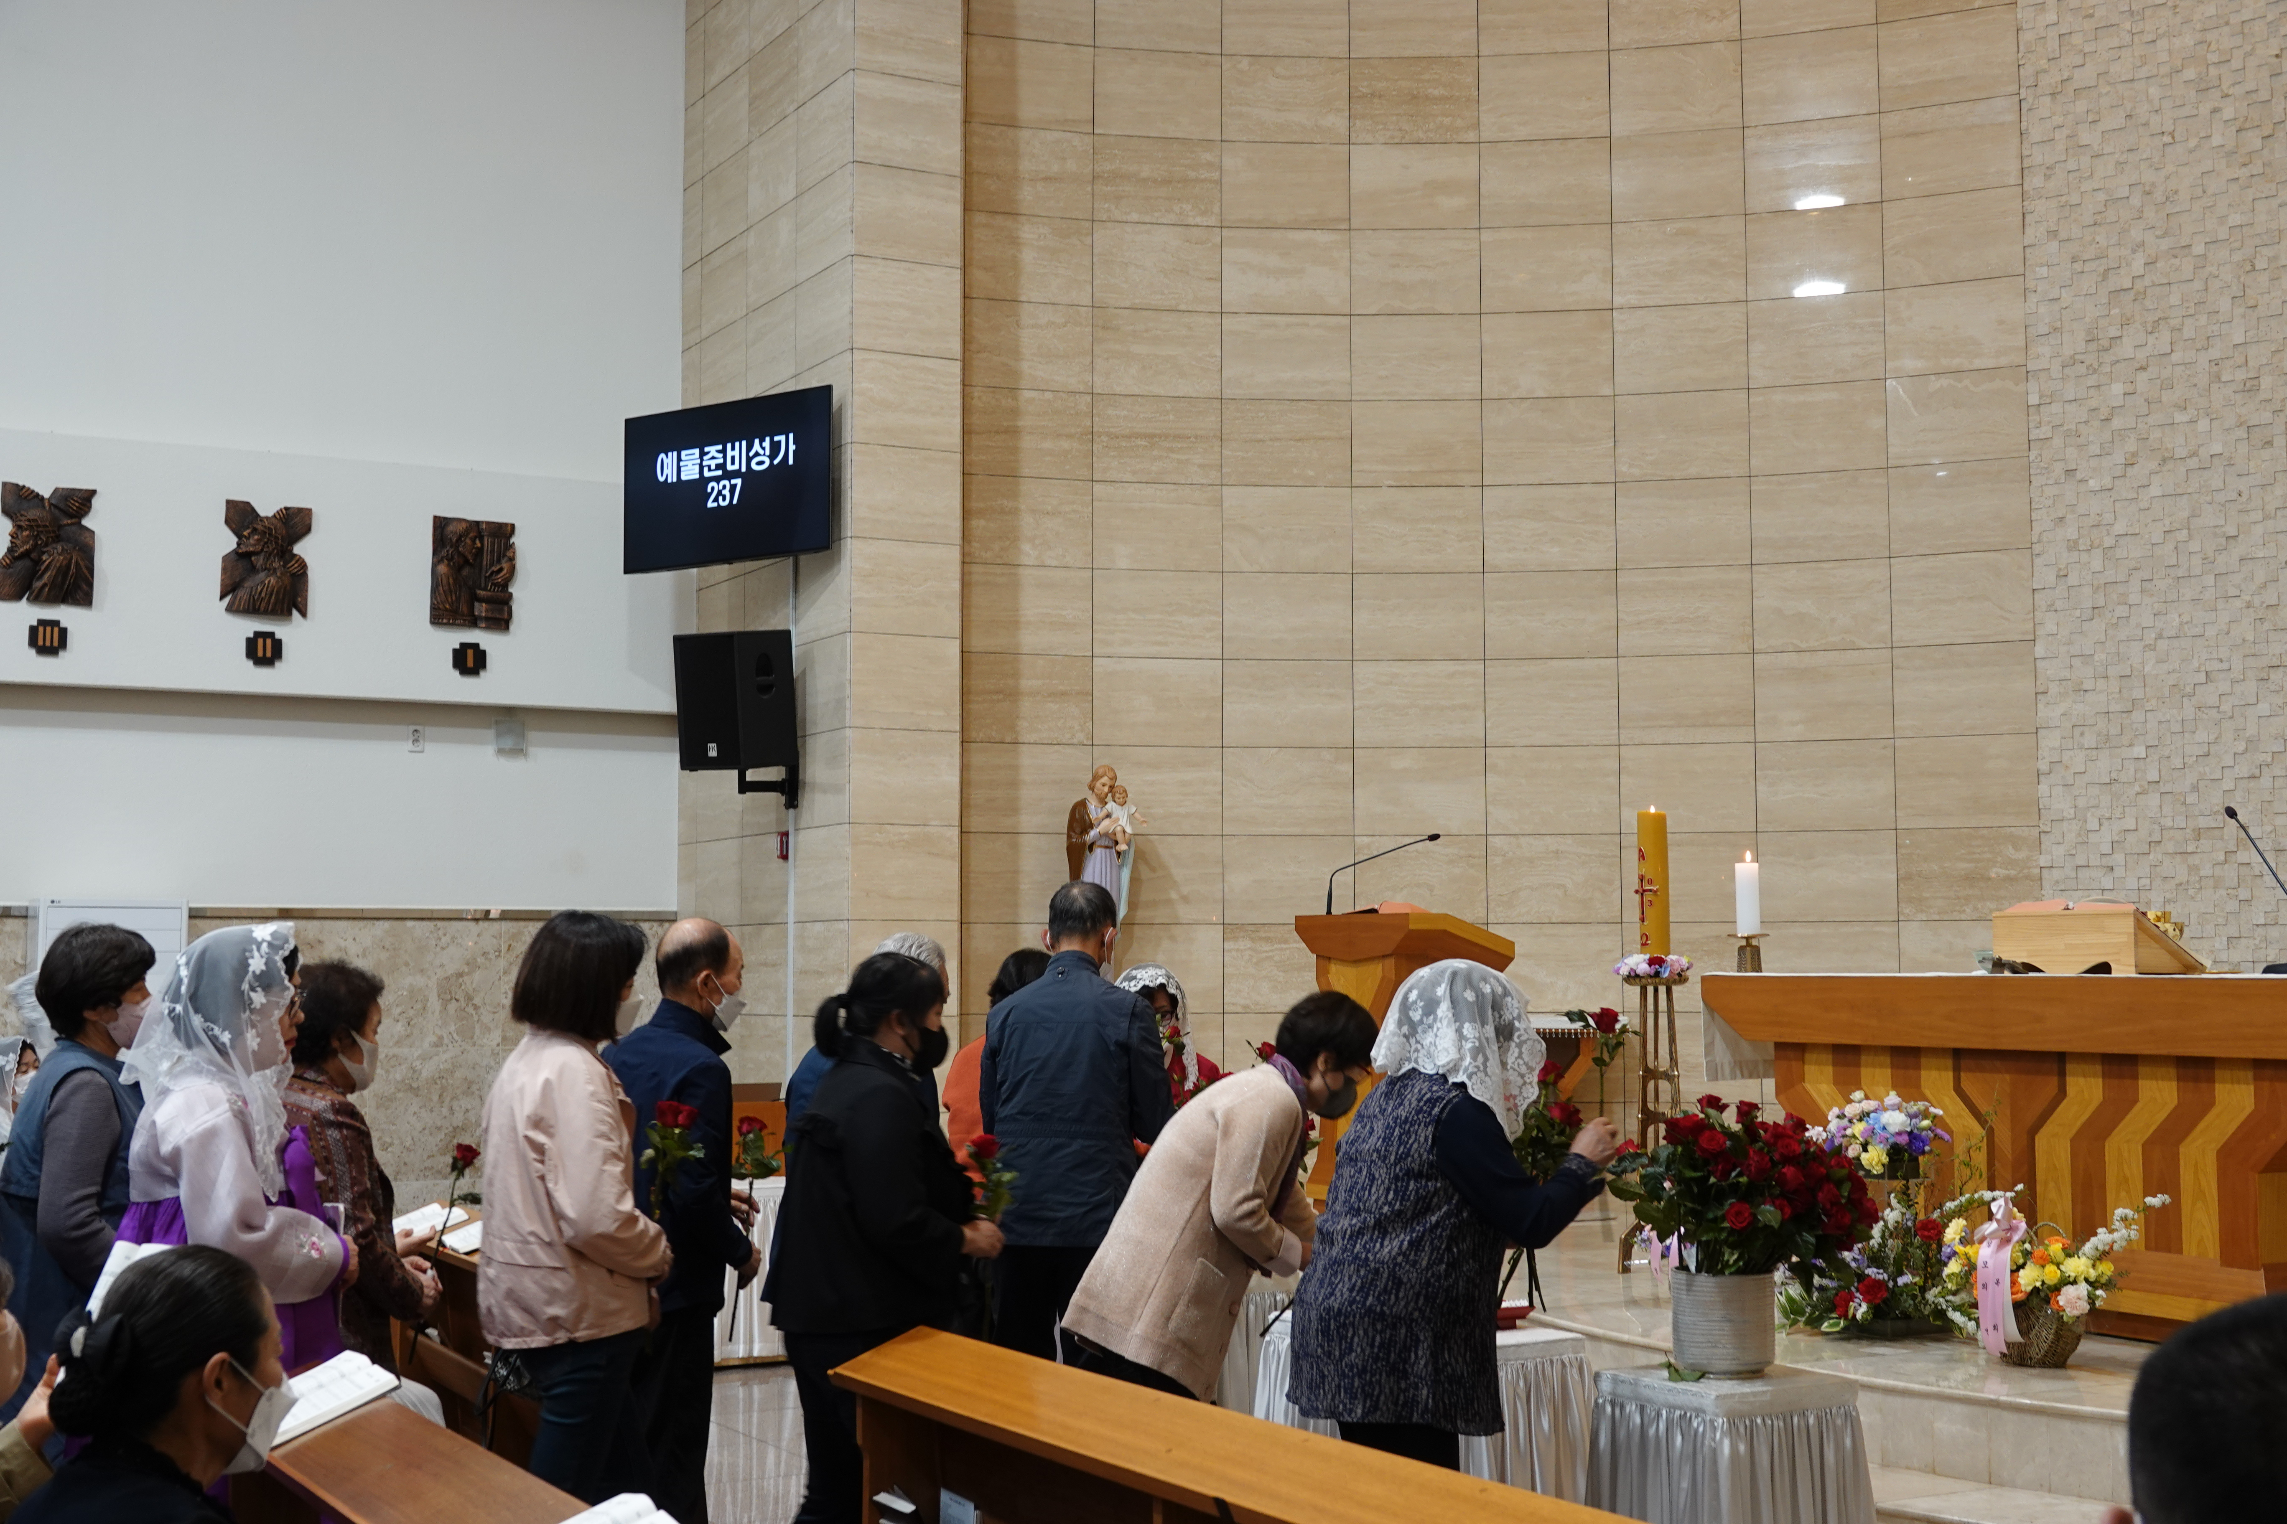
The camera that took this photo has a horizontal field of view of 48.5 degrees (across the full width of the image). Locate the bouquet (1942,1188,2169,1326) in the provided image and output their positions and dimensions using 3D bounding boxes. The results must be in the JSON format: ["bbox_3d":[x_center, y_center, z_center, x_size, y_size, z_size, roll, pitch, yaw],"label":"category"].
[{"bbox_3d":[2.322,1.262,6.480,0.530,0.310,0.380,-2,-5,27],"label":"bouquet"}]

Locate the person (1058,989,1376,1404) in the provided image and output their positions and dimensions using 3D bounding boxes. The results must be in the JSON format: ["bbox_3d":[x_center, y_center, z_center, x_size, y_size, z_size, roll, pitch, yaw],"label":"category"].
[{"bbox_3d":[0.150,1.174,5.274,0.680,1.390,0.480,1,-5,-13],"label":"person"}]

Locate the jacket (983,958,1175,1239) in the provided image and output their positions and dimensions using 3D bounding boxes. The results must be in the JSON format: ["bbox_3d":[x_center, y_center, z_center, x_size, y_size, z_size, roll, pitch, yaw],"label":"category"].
[{"bbox_3d":[-0.165,0.833,6.254,0.460,0.735,0.330,-1,-5,17],"label":"jacket"}]

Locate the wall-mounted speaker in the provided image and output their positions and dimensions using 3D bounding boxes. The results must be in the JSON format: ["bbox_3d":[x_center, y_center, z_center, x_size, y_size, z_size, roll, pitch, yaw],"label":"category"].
[{"bbox_3d":[-1.668,-0.212,10.400,0.340,0.590,0.330,-3,2,34],"label":"wall-mounted speaker"}]

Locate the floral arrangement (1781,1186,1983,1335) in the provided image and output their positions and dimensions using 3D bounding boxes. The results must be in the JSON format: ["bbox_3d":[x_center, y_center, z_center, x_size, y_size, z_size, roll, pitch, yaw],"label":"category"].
[{"bbox_3d":[2.063,1.399,7.112,0.560,0.420,0.460,-3,-5,30],"label":"floral arrangement"}]

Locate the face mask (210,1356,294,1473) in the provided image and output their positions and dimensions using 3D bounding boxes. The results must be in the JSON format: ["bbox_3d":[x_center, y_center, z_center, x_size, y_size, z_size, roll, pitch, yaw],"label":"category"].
[{"bbox_3d":[-0.961,0.704,2.720,0.140,0.120,0.110,-4,-19,45],"label":"face mask"}]

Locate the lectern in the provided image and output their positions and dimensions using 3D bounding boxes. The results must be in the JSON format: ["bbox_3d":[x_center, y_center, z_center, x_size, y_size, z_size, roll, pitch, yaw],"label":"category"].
[{"bbox_3d":[1.006,1.208,9.835,0.580,1.230,0.600,4,-6,-44],"label":"lectern"}]

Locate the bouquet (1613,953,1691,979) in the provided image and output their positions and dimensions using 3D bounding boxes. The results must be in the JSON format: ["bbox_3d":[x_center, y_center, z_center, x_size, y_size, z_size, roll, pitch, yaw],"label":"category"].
[{"bbox_3d":[1.684,0.676,8.400,0.250,0.088,0.250,-1,-5,12],"label":"bouquet"}]

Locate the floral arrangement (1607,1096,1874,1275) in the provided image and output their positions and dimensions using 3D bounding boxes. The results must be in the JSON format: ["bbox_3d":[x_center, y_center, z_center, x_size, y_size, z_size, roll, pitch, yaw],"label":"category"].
[{"bbox_3d":[1.169,0.832,4.970,0.520,0.345,0.480,-1,-5,17],"label":"floral arrangement"}]

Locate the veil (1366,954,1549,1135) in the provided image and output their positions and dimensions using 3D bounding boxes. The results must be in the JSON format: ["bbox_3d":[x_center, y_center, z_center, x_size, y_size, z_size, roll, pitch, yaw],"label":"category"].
[{"bbox_3d":[0.609,0.559,4.921,0.340,0.350,0.300,4,-6,-38],"label":"veil"}]

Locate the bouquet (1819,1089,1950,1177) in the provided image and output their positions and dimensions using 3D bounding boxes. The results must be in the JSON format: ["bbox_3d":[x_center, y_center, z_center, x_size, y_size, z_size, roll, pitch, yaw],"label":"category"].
[{"bbox_3d":[2.046,1.032,7.020,0.335,0.230,0.310,-2,-5,27],"label":"bouquet"}]

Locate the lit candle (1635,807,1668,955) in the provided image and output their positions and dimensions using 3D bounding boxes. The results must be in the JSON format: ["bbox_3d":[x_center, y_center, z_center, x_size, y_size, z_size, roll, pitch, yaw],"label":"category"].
[{"bbox_3d":[1.684,0.405,8.400,0.095,0.510,0.095,-3,-5,30],"label":"lit candle"}]

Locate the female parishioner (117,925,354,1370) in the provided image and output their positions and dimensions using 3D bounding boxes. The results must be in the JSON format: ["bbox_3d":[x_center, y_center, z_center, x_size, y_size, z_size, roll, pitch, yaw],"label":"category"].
[{"bbox_3d":[-1.575,1.035,4.312,0.500,1.515,0.500,1,-5,-17],"label":"female parishioner"}]

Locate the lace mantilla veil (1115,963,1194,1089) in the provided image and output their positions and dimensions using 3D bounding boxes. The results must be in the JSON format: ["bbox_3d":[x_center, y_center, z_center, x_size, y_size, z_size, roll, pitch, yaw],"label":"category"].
[{"bbox_3d":[0.026,0.702,6.700,0.260,0.340,0.260,1,-5,-18],"label":"lace mantilla veil"}]

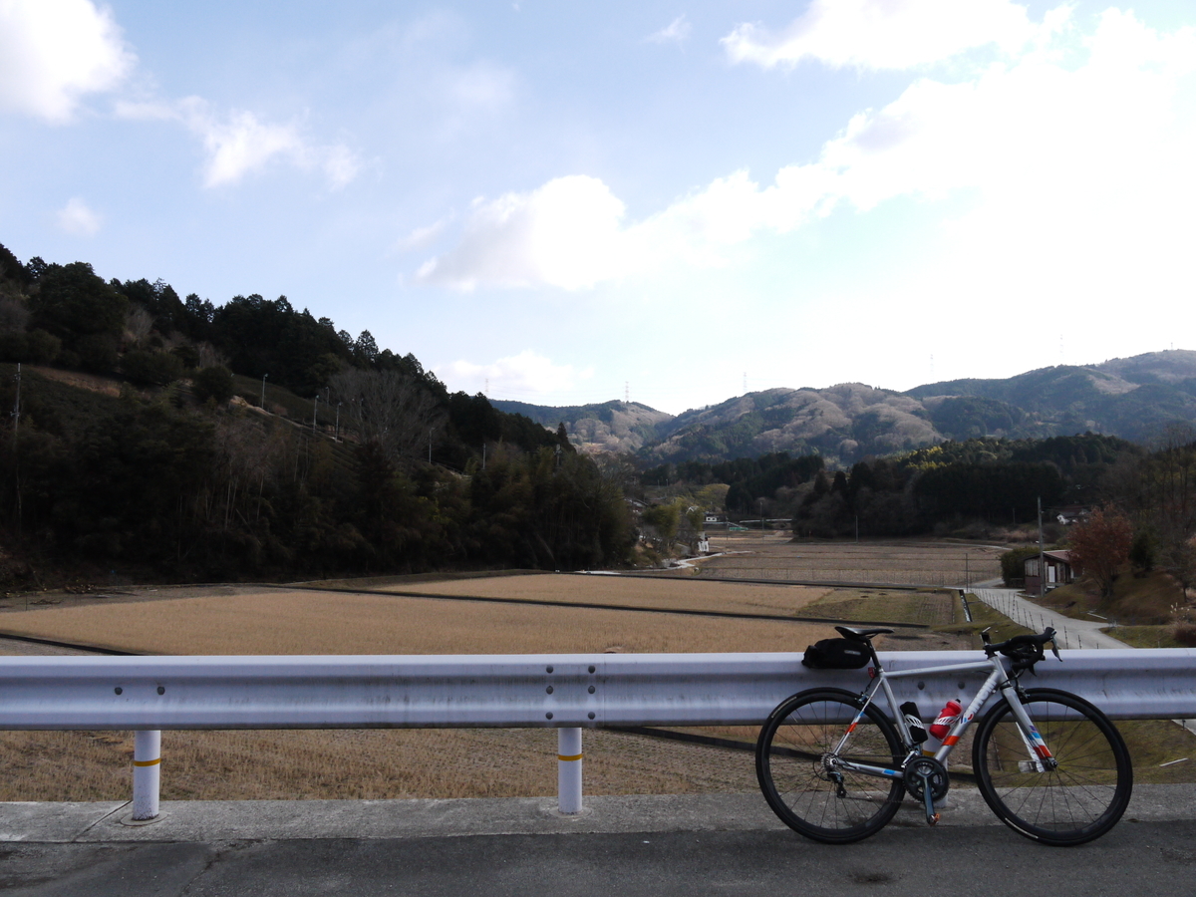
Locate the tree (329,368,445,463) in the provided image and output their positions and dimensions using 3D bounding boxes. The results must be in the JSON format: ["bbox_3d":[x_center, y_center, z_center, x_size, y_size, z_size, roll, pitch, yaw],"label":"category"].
[{"bbox_3d":[-35.519,-5.626,163.000,19.000,16.000,17.000,0,-4,0],"label":"tree"}]

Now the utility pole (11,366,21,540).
[{"bbox_3d":[-51.745,-0.222,86.000,0.350,14.000,0.350,0,-4,0],"label":"utility pole"}]

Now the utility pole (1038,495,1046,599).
[{"bbox_3d":[39.843,8.829,87.000,0.320,9.200,0.320,0,-4,0],"label":"utility pole"}]

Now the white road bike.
[{"bbox_3d":[1.533,1.279,4.351,1.640,0.950,0.440,-1,-12,3],"label":"white road bike"}]

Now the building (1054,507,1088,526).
[{"bbox_3d":[164.118,23.643,335.000,9.500,6.500,6.500,0,-4,0],"label":"building"}]

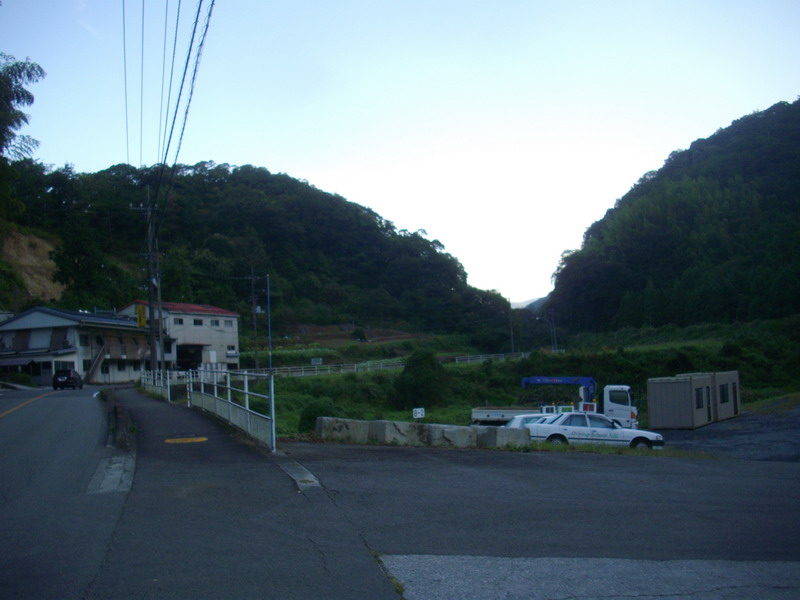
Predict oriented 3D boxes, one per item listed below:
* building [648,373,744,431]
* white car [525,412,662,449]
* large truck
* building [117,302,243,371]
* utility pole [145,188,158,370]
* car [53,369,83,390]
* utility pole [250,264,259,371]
[{"bbox_3d":[16.701,5.429,48.007,2.250,2.600,10.600,-4,-4,33],"label":"building"},{"bbox_3d":[6.796,4.637,30.041,4.680,1.380,1.690,0,-3,3],"label":"white car"},{"bbox_3d":[7.610,5.303,42.690,8.100,3.000,2.300,-2,-3,10],"label":"large truck"},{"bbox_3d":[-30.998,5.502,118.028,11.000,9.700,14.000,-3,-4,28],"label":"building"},{"bbox_3d":[-15.406,-0.665,53.380,0.450,12.700,0.450,-1,-3,0],"label":"utility pole"},{"bbox_3d":[-26.656,6.380,68.549,1.700,1.630,4.100,-1,-3,-8],"label":"car"},{"bbox_3d":[-16.658,2.409,98.371,0.400,12.400,0.400,-1,-3,0],"label":"utility pole"}]

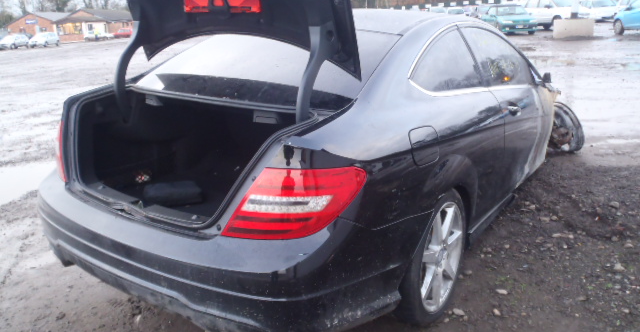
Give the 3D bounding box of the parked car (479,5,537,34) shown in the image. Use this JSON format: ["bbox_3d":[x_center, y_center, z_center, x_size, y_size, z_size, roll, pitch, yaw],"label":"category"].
[{"bbox_3d":[9.550,-7.480,26.400,1.690,1.370,4.100,-2,16,5],"label":"parked car"}]

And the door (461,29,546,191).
[{"bbox_3d":[1.231,-0.377,3.332,0.300,1.060,1.480,12,20,33],"label":"door"}]

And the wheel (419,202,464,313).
[{"bbox_3d":[0.478,0.394,2.368,0.200,0.490,0.490,12,20,33],"label":"wheel"}]

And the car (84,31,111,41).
[{"bbox_3d":[-29.950,-17.645,70.000,4.100,1.420,1.700,-6,16,-7],"label":"car"}]

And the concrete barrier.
[{"bbox_3d":[10.220,-5.559,20.830,1.480,0.730,0.750,3,17,21],"label":"concrete barrier"}]

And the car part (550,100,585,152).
[{"bbox_3d":[2.250,-0.356,4.720,0.240,0.480,0.450,-16,18,-8],"label":"car part"}]

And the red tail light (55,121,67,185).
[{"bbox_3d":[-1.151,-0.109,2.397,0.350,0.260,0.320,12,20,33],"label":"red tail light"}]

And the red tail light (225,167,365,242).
[{"bbox_3d":[-0.090,0.109,1.704,0.360,0.255,0.340,7,17,26],"label":"red tail light"}]

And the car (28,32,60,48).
[{"bbox_3d":[-28.100,-12.930,53.000,1.690,1.470,3.950,-5,16,-7],"label":"car"}]

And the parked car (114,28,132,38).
[{"bbox_3d":[-28.061,-18.684,73.000,4.000,1.400,1.680,-3,16,1],"label":"parked car"}]

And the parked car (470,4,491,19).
[{"bbox_3d":[10.321,-9.386,32.679,1.720,1.430,4.200,-3,16,1],"label":"parked car"}]

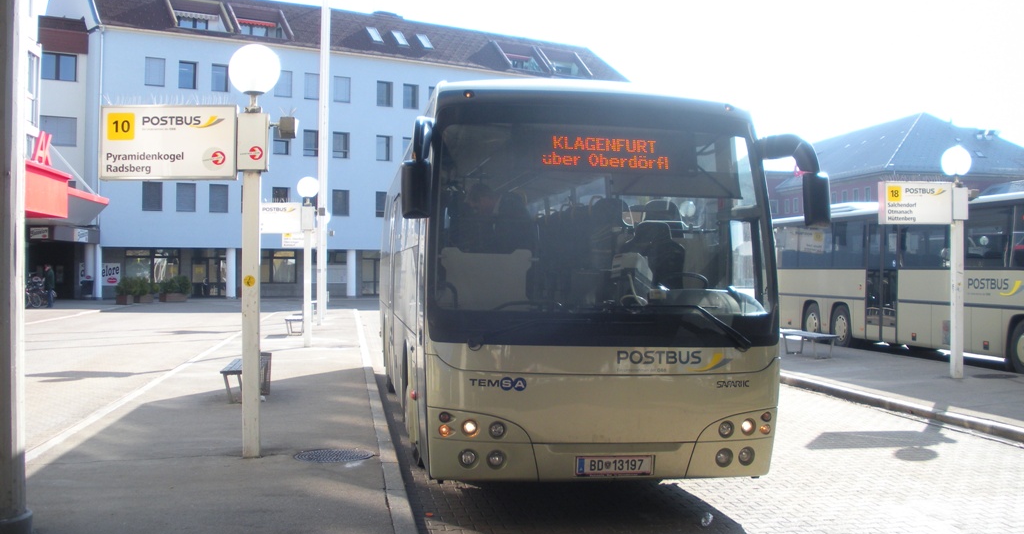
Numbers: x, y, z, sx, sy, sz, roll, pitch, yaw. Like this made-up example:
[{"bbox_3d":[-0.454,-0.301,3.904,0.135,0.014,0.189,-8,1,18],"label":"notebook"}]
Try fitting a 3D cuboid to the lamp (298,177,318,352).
[{"bbox_3d":[-4.260,-0.105,22.258,0.460,3.570,0.460,0,0,-9],"label":"lamp"}]

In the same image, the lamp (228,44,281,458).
[{"bbox_3d":[-2.239,-0.149,9.248,0.460,3.570,0.460,0,0,-9],"label":"lamp"}]

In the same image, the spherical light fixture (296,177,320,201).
[{"bbox_3d":[-4.242,-1.657,22.200,0.450,0.460,0.450,0,0,-9],"label":"spherical light fixture"}]

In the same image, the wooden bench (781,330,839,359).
[{"bbox_3d":[5.708,1.502,20.500,0.500,0.440,1.600,0,0,-9],"label":"wooden bench"}]

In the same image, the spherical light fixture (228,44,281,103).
[{"bbox_3d":[-2.244,-1.703,9.300,0.450,0.480,0.450,0,0,-9],"label":"spherical light fixture"}]

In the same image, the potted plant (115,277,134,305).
[{"bbox_3d":[-16.172,1.024,44.500,0.750,1.150,0.800,0,0,30],"label":"potted plant"}]

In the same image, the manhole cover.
[{"bbox_3d":[-1.545,1.646,9.270,0.690,0.030,0.690,0,0,-9],"label":"manhole cover"}]

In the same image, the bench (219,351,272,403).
[{"bbox_3d":[-3.371,1.467,13.700,0.500,0.440,1.600,0,0,-9],"label":"bench"}]

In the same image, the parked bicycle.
[{"bbox_3d":[-18.754,1.065,42.000,0.600,1.100,1.700,0,0,15],"label":"parked bicycle"}]

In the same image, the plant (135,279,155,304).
[{"bbox_3d":[-17.355,1.150,50.303,0.850,1.130,0.800,1,0,-33],"label":"plant"}]

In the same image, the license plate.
[{"bbox_3d":[0.693,1.347,7.200,0.520,0.120,0.015,0,0,-9],"label":"license plate"}]

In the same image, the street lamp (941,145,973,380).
[{"bbox_3d":[6.915,-0.052,16.508,0.460,3.570,0.460,0,0,-9],"label":"street lamp"}]

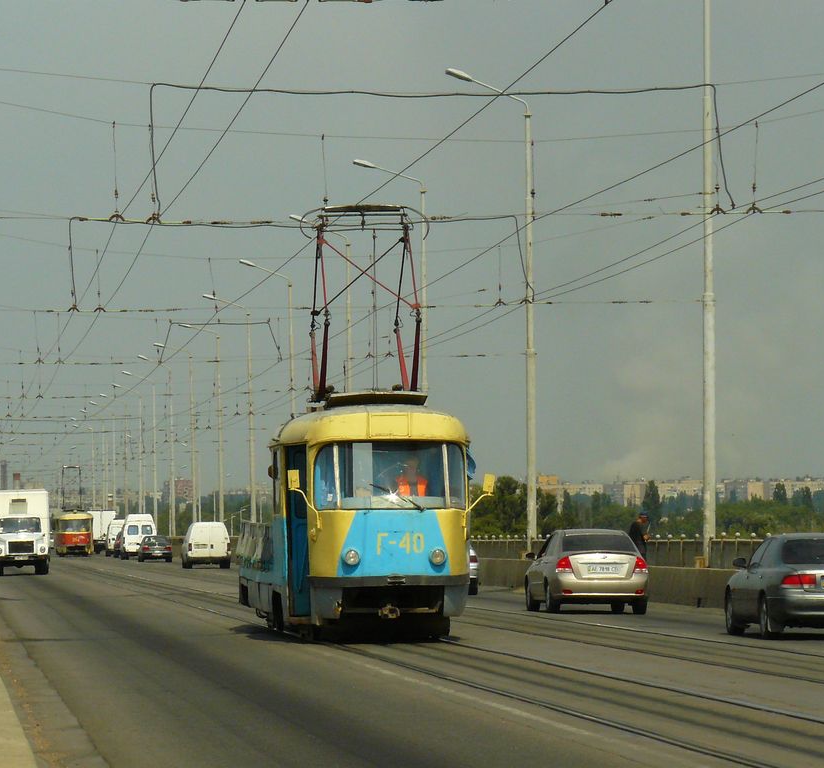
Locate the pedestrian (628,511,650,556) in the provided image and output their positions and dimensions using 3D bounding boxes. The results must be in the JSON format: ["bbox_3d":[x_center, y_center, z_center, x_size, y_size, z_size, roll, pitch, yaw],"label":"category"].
[{"bbox_3d":[5.205,3.810,104.008,0.550,1.740,0.500,1,-2,-20],"label":"pedestrian"}]

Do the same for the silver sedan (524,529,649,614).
[{"bbox_3d":[3.043,3.303,80.267,1.735,1.470,4.480,0,-2,-6],"label":"silver sedan"}]

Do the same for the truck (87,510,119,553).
[{"bbox_3d":[-24.995,11.928,367.679,2.400,3.400,7.000,0,-2,-6],"label":"truck"}]

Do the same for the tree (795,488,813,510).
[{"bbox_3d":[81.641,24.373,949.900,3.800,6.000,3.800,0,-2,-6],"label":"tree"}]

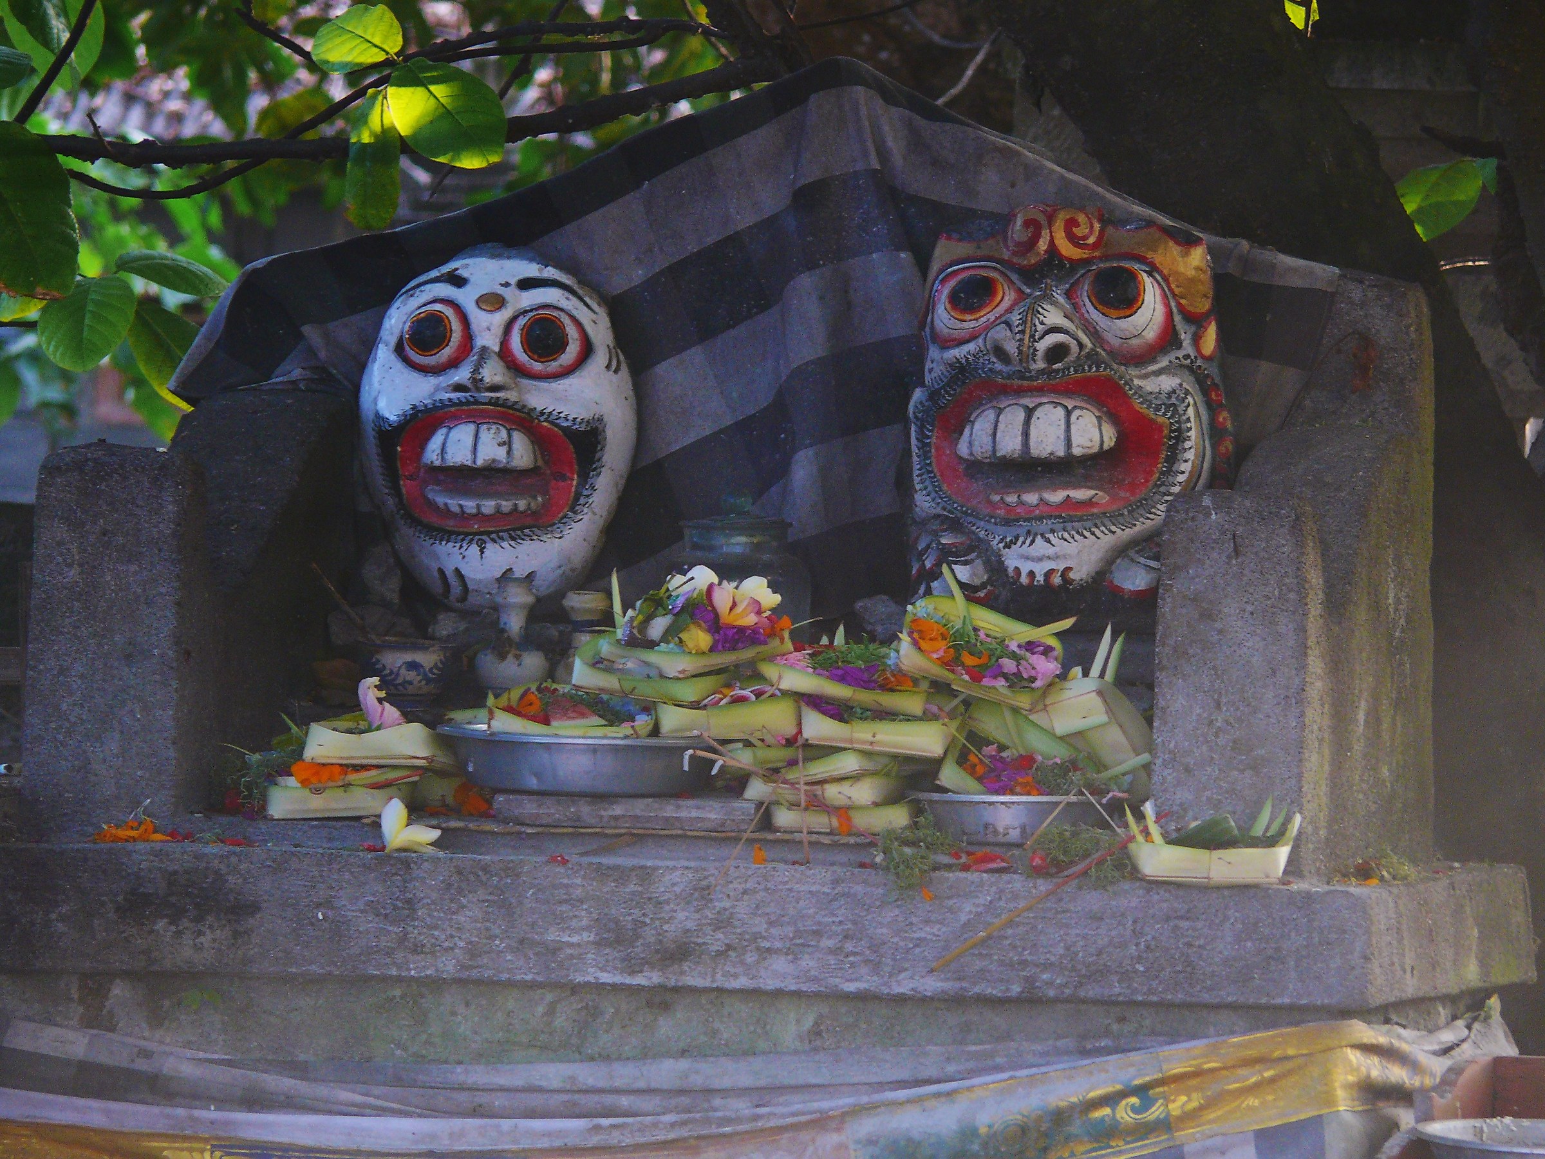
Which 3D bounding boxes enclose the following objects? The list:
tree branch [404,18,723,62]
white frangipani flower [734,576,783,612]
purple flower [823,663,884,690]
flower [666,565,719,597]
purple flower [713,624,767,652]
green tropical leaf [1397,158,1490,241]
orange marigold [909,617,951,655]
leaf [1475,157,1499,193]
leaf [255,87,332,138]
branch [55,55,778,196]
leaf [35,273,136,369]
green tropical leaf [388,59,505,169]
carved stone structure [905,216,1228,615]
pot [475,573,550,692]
[{"bbox_3d":[-0.170,-0.450,14.000,0.265,0.036,0.050,0,5,0],"label":"tree branch"},{"bbox_3d":[-0.012,0.011,12.600,0.044,0.034,0.040,1,4,10],"label":"white frangipani flower"},{"bbox_3d":[0.064,0.076,13.327,0.047,0.021,0.038,2,5,20],"label":"purple flower"},{"bbox_3d":[-0.060,0.004,12.600,0.045,0.033,0.042,1,4,10],"label":"flower"},{"bbox_3d":[-0.026,0.046,13.360,0.042,0.021,0.034,2,5,20],"label":"purple flower"},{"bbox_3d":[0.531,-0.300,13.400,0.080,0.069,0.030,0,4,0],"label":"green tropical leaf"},{"bbox_3d":[0.125,0.045,13.305,0.034,0.029,0.030,2,5,20],"label":"orange marigold"},{"bbox_3d":[0.570,-0.323,13.450,0.026,0.031,0.020,0,4,0],"label":"leaf"},{"bbox_3d":[-0.401,-0.391,14.100,0.065,0.042,0.035,0,5,0],"label":"leaf"},{"bbox_3d":[-0.276,-0.352,13.050,0.555,0.105,0.110,0,4,0],"label":"branch"},{"bbox_3d":[-0.531,-0.198,13.000,0.075,0.073,0.030,0,4,0],"label":"leaf"},{"bbox_3d":[-0.252,-0.360,13.000,0.088,0.084,0.030,0,4,0],"label":"green tropical leaf"},{"bbox_3d":[0.226,-0.126,12.750,0.215,0.312,0.125,2,4,22],"label":"carved stone structure"},{"bbox_3d":[-0.209,0.043,13.525,0.060,0.097,0.060,0,5,0],"label":"pot"}]

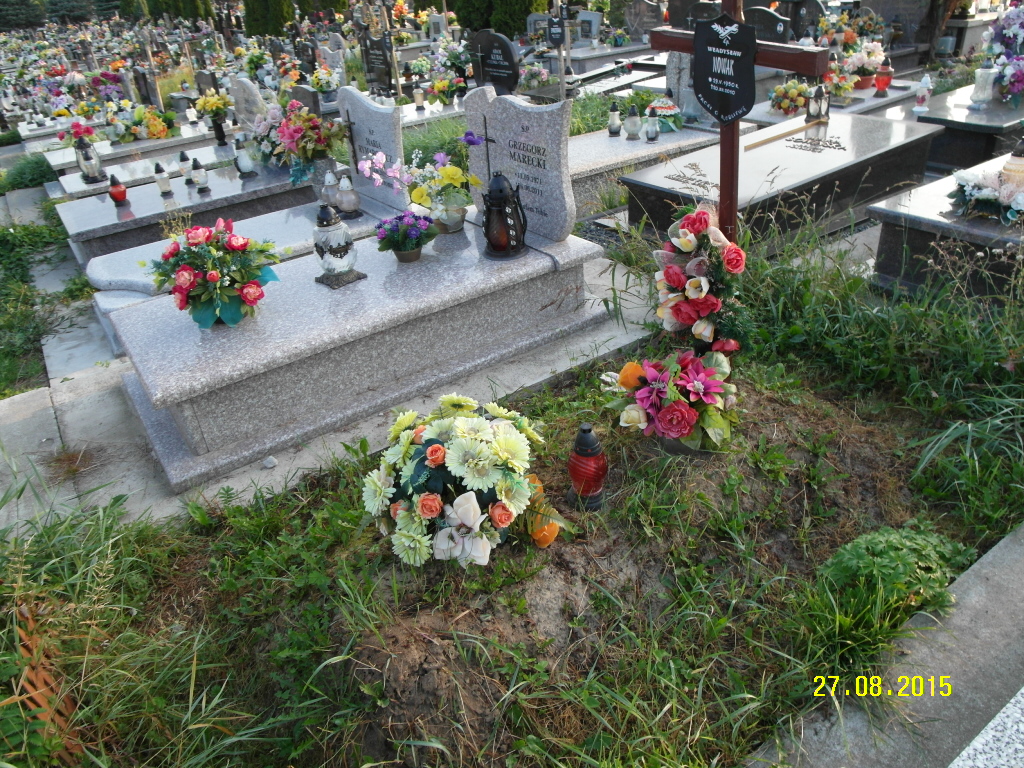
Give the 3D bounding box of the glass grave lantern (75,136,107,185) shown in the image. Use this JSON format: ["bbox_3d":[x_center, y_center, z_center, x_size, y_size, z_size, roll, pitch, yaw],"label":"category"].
[{"bbox_3d":[-3.408,-1.801,5.709,0.185,0.350,0.185,-23,34,-27],"label":"glass grave lantern"}]

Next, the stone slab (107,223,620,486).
[{"bbox_3d":[-0.654,-0.313,3.224,2.022,0.355,1.040,-23,35,-27],"label":"stone slab"}]

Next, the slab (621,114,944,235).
[{"bbox_3d":[1.646,-1.228,4.246,2.010,0.310,0.862,-25,34,-29],"label":"slab"}]

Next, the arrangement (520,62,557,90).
[{"bbox_3d":[0.265,-3.323,7.686,0.340,0.260,0.380,-23,35,-27],"label":"arrangement"}]

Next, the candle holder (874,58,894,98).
[{"bbox_3d":[2.962,-2.426,5.635,0.135,0.288,0.135,-23,34,-27],"label":"candle holder"}]

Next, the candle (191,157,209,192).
[{"bbox_3d":[-2.263,-1.513,5.121,0.105,0.213,0.105,-23,34,-27],"label":"candle"}]

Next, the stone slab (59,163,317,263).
[{"bbox_3d":[-2.230,-1.306,5.292,1.900,0.320,1.100,-23,34,-27],"label":"stone slab"}]

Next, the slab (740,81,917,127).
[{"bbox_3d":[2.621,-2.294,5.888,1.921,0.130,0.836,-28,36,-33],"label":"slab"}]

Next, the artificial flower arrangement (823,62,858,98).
[{"bbox_3d":[2.483,-2.294,5.370,0.245,0.248,0.233,7,32,22],"label":"artificial flower arrangement"}]

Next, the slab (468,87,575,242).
[{"bbox_3d":[0.044,-1.094,3.465,0.077,0.662,0.812,-23,34,-27],"label":"slab"}]

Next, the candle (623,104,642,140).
[{"bbox_3d":[0.824,-1.778,4.825,0.137,0.230,0.137,-1,30,10],"label":"candle"}]

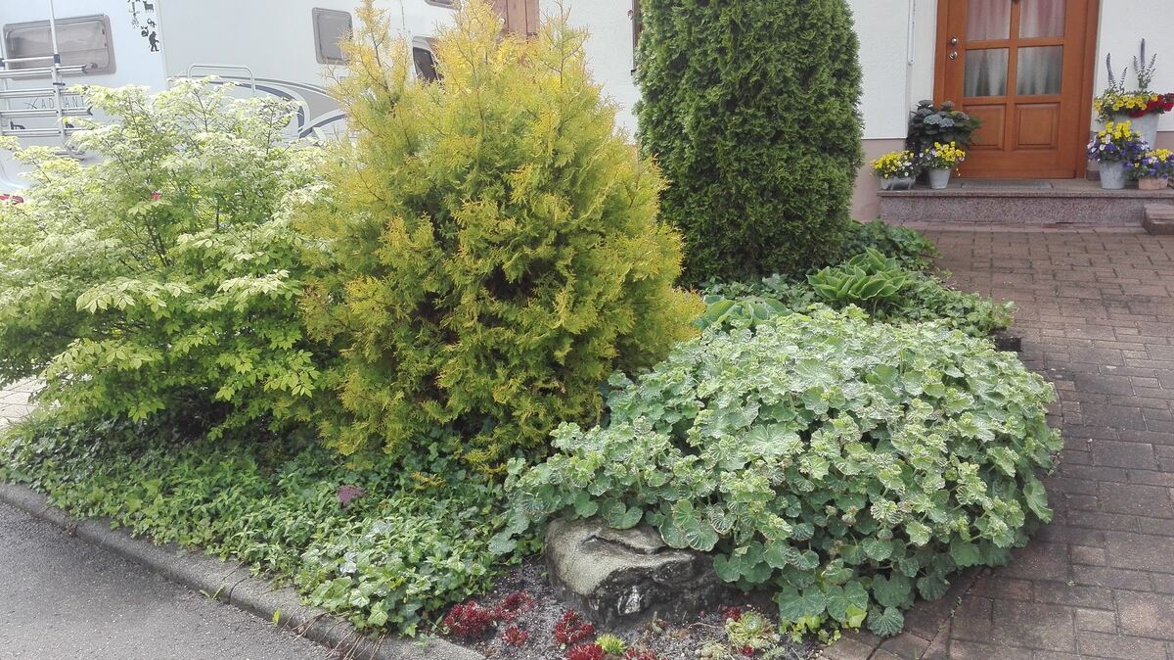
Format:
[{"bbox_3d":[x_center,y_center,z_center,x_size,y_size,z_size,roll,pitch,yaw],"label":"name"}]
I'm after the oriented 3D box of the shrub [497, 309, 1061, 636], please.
[{"bbox_3d":[0.660,0.420,2.860,1.850,0.680,1.400,-3,11,-8],"label":"shrub"}]

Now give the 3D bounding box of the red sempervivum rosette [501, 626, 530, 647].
[{"bbox_3d":[-0.210,0.895,2.460,0.080,0.040,0.078,-2,11,0],"label":"red sempervivum rosette"}]

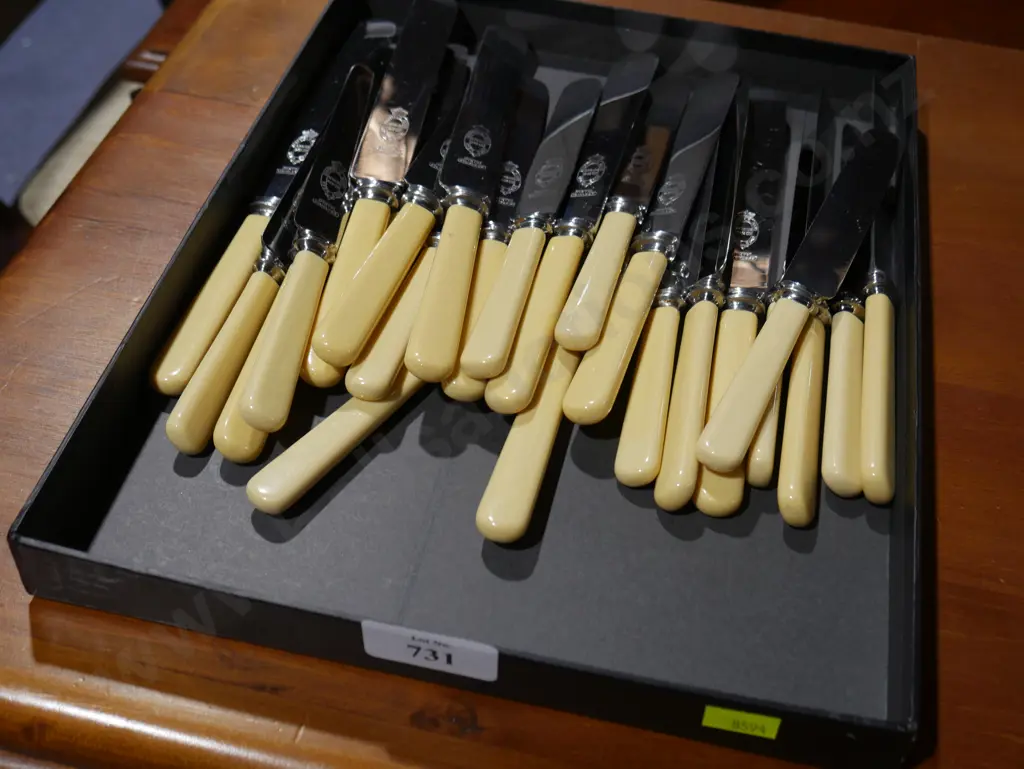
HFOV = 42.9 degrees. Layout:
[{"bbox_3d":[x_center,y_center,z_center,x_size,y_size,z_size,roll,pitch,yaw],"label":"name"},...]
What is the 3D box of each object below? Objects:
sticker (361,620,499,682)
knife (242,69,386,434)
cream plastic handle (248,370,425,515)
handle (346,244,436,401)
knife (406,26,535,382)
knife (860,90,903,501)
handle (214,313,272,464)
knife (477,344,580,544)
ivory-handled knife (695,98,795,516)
[{"bbox_3d":[-0.024,0.080,0.385,0.041,0.018,0.002,11,47,5],"label":"sticker"},{"bbox_3d":[-0.079,-0.067,0.541,0.020,0.014,0.218,5,50,1],"label":"knife"},{"bbox_3d":[-0.061,0.017,0.484,0.018,0.013,0.091,33,56,24],"label":"cream plastic handle"},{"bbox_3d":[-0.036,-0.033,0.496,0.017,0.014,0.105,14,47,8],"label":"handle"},{"bbox_3d":[-0.015,-0.087,0.547,0.021,0.013,0.241,7,46,3],"label":"knife"},{"bbox_3d":[0.154,-0.049,0.556,0.013,0.021,0.251,9,48,5],"label":"knife"},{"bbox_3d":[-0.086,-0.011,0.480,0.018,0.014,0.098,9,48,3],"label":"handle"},{"bbox_3d":[0.033,-0.034,0.515,0.021,0.013,0.245,14,49,10],"label":"knife"},{"bbox_3d":[0.096,-0.044,0.528,0.021,0.013,0.245,10,48,6],"label":"ivory-handled knife"}]

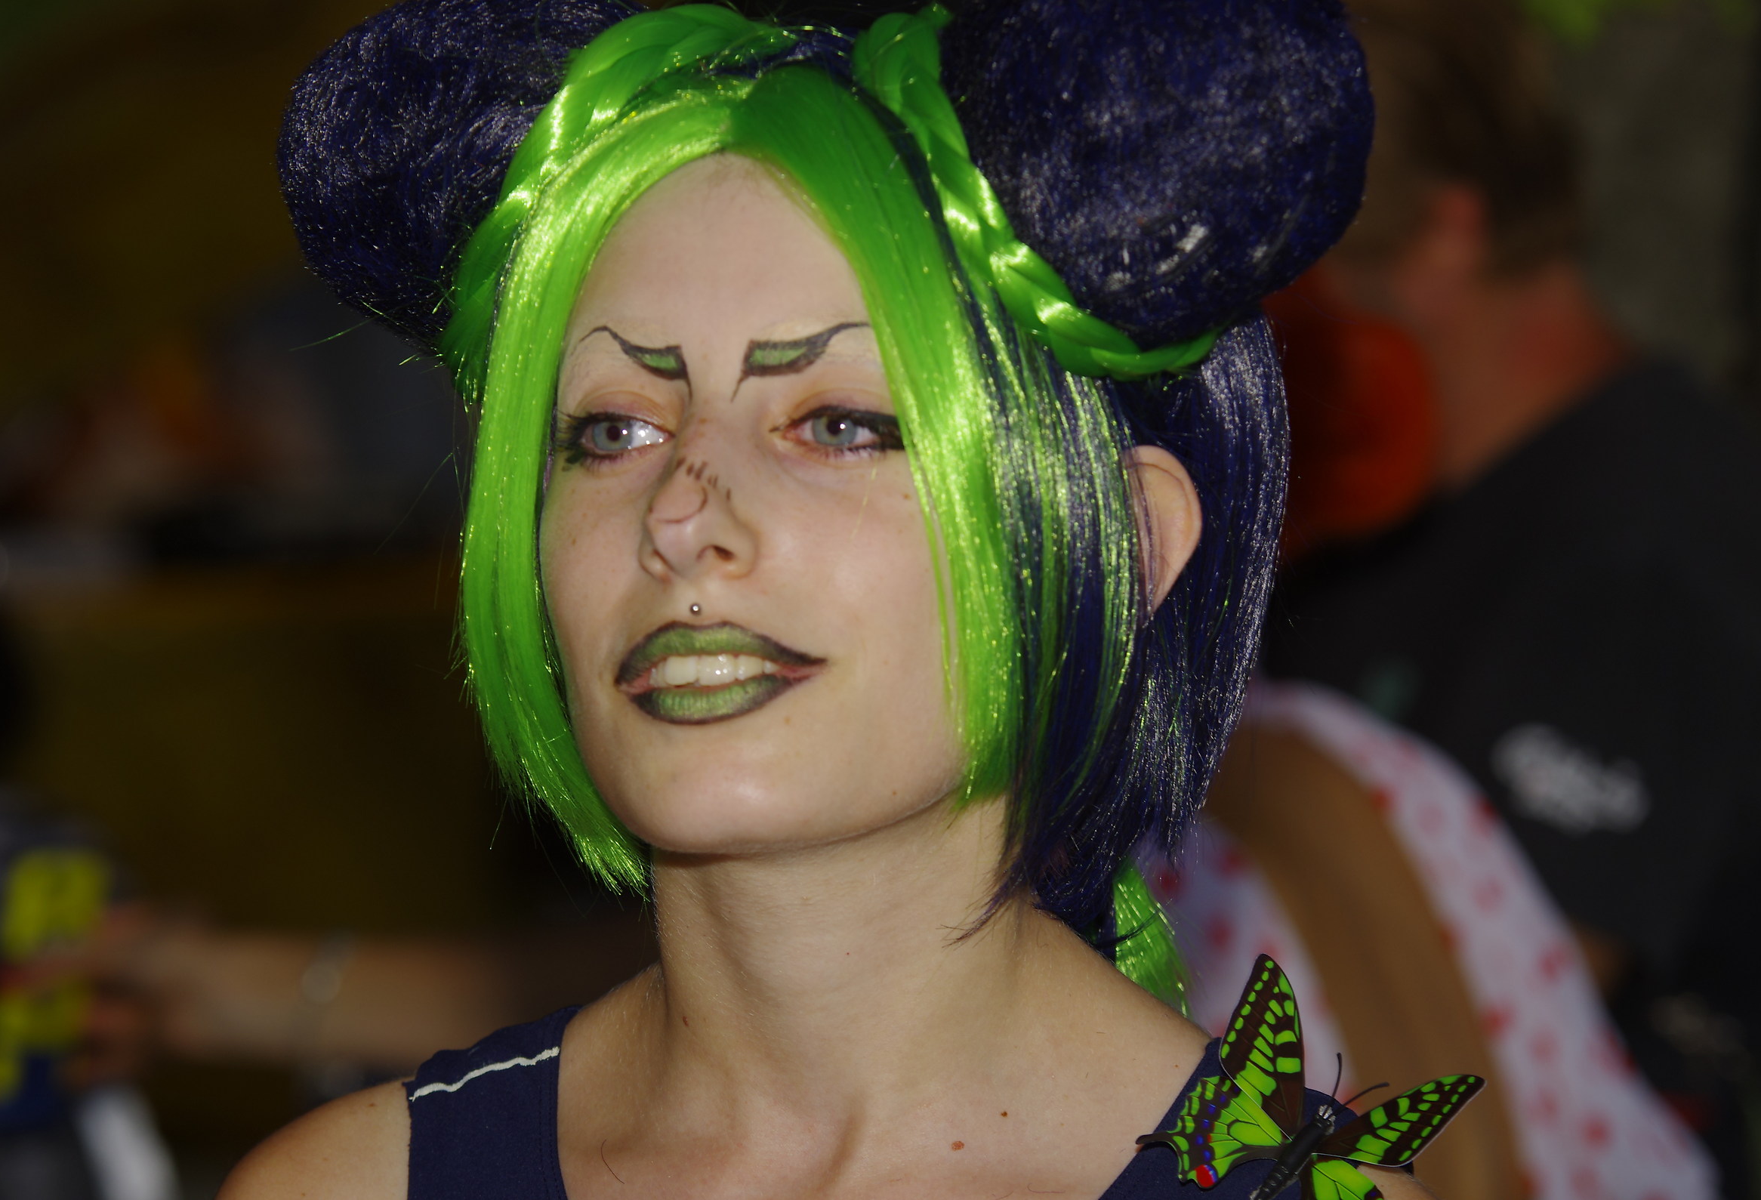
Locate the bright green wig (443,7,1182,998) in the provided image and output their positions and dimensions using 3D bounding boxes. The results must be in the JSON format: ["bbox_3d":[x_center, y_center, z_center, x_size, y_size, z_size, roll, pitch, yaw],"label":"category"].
[{"bbox_3d":[-0.009,-0.027,2.330,0.205,0.270,0.210,0,-5,28],"label":"bright green wig"}]

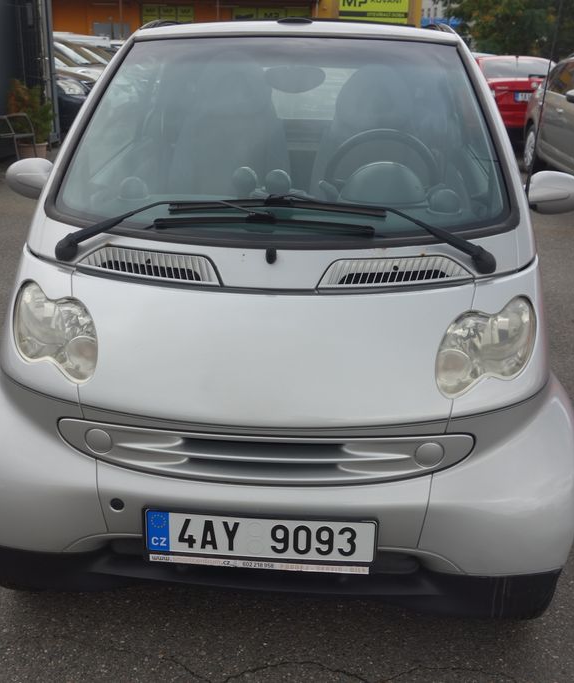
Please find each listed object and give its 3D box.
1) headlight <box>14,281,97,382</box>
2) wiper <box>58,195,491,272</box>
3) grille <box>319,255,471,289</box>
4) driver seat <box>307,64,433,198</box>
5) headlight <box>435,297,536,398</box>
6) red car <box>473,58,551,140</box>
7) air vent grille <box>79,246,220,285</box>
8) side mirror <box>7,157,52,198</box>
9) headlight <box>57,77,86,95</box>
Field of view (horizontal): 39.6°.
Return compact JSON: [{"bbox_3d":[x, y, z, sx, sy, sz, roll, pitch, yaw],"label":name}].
[{"bbox_3d":[-0.543,-0.030,1.901,0.260,0.205,0.220,6,21,14],"label":"headlight"},{"bbox_3d":[-0.028,-0.275,2.014,1.130,0.180,0.200,2,20,3],"label":"wiper"},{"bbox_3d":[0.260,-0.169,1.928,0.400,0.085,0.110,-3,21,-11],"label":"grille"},{"bbox_3d":[0.326,-0.504,3.044,0.500,1.020,0.720,2,20,3],"label":"driver seat"},{"bbox_3d":[0.460,0.007,1.853,0.260,0.205,0.220,-2,20,-9],"label":"headlight"},{"bbox_3d":[3.491,-4.012,13.107,1.800,1.460,4.600,2,20,1],"label":"red car"},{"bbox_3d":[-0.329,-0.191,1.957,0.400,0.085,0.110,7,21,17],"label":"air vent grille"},{"bbox_3d":[-0.775,-0.495,2.454,0.185,0.130,0.115,2,20,3],"label":"side mirror"},{"bbox_3d":[-3.683,-4.312,13.450,0.450,0.260,0.380,-17,27,-40],"label":"headlight"}]

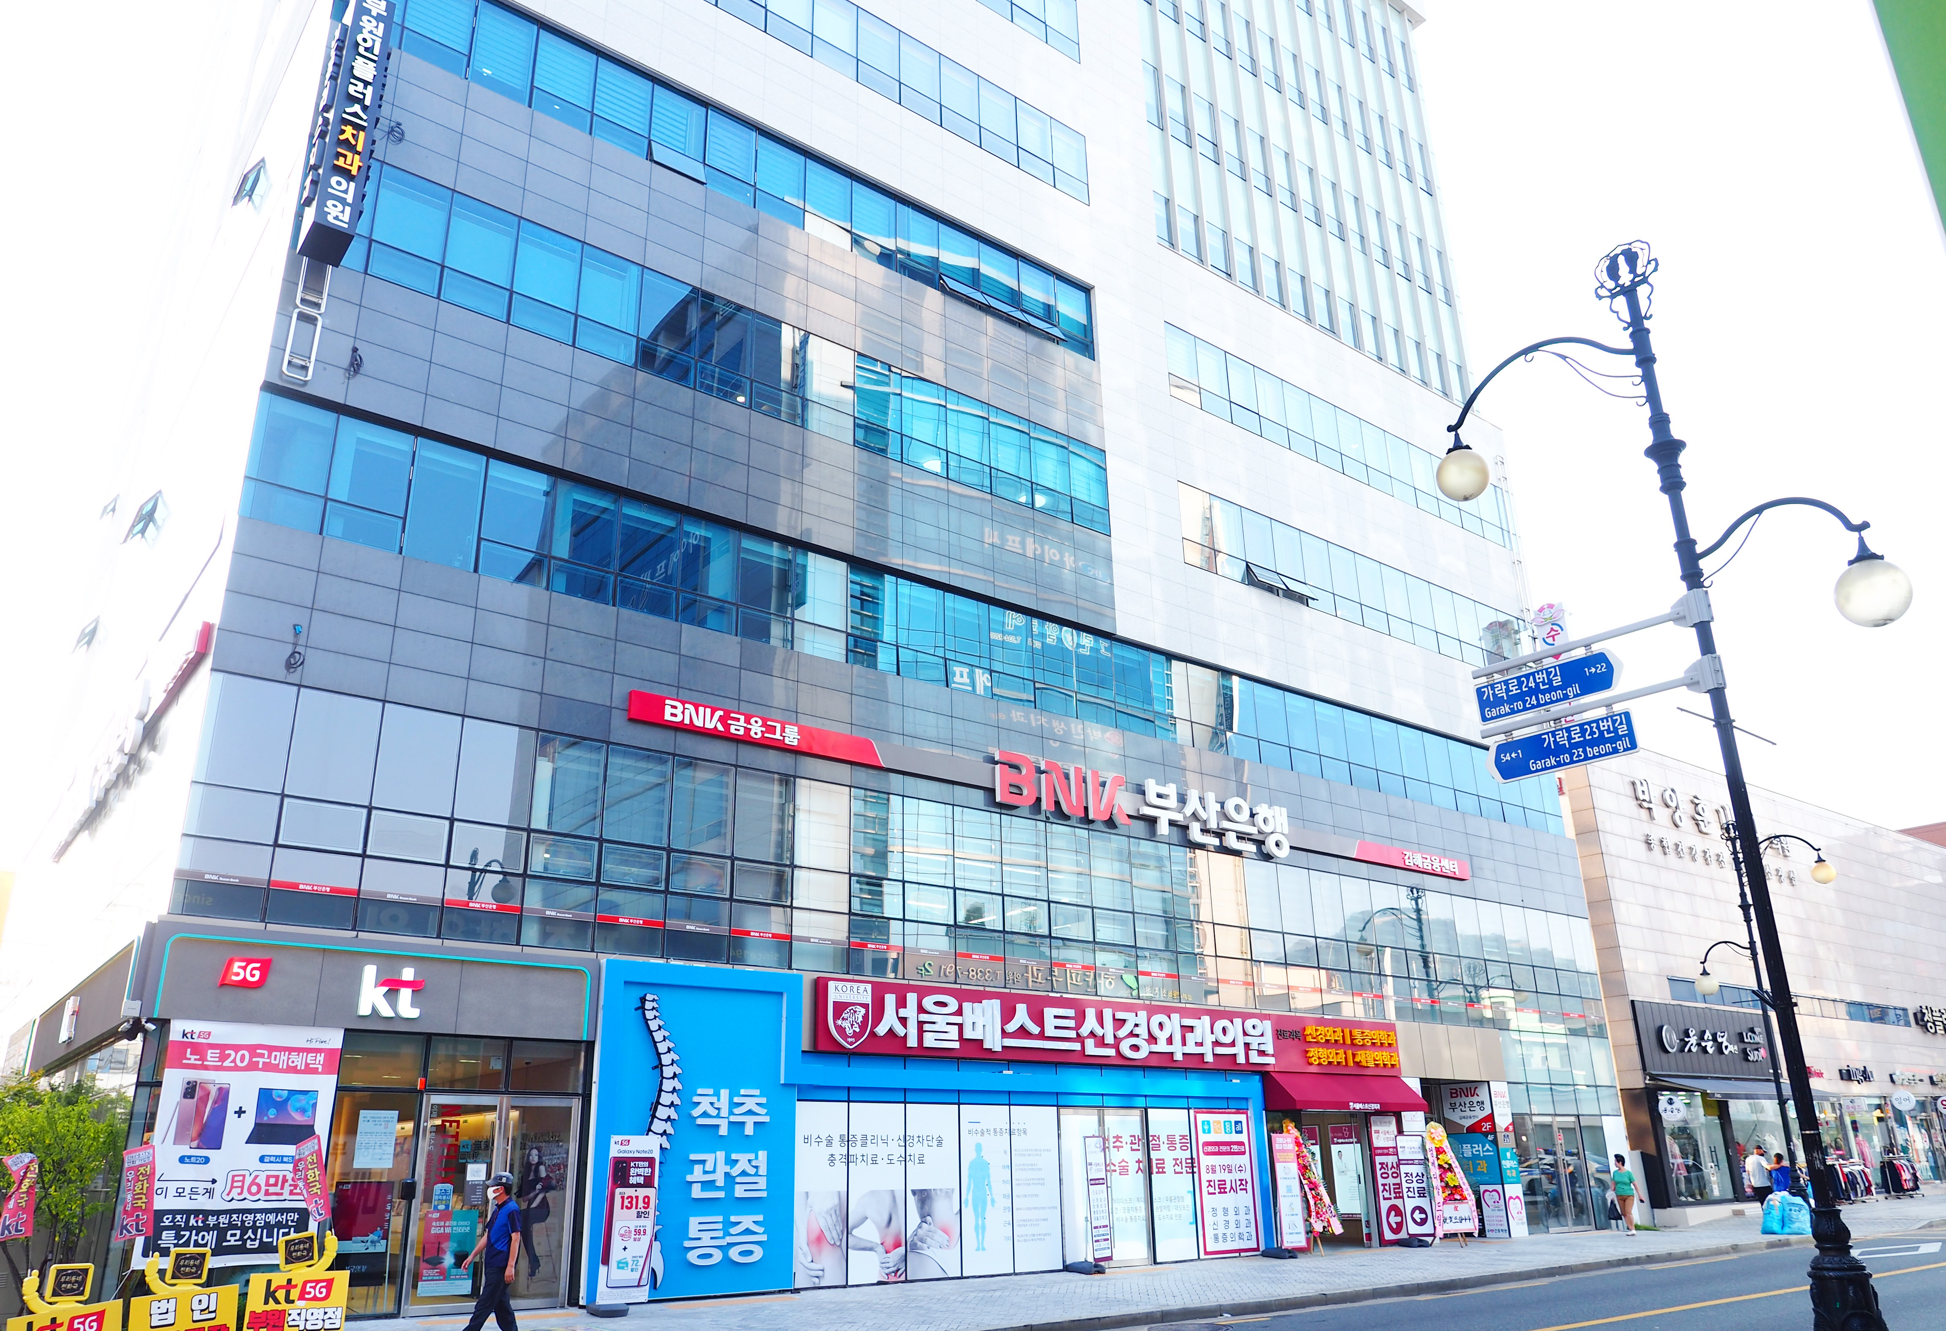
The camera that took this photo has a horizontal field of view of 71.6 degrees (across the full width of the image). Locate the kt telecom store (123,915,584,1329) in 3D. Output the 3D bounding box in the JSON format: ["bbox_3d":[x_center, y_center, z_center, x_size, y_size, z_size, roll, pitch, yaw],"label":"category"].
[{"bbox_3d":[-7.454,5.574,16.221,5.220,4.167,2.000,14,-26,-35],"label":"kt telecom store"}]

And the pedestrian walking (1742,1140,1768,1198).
[{"bbox_3d":[17.101,11.296,29.382,0.500,1.700,0.320,-18,-27,37],"label":"pedestrian walking"}]

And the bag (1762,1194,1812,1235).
[{"bbox_3d":[15.649,10.520,25.990,0.920,0.770,0.500,-12,-24,27],"label":"bag"}]

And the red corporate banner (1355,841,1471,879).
[{"bbox_3d":[9.807,4.386,30.131,4.313,0.540,0.150,14,-26,-35],"label":"red corporate banner"}]

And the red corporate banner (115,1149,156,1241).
[{"bbox_3d":[-7.674,4.844,12.372,0.288,0.787,0.050,7,-22,-38],"label":"red corporate banner"}]

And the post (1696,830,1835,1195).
[{"bbox_3d":[15.970,6.919,26.598,0.600,7.984,3.100,14,-26,-35],"label":"post"}]

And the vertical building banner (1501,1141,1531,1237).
[{"bbox_3d":[11.597,11.193,28.892,0.716,1.926,0.060,14,-26,-35],"label":"vertical building banner"}]

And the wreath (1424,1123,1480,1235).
[{"bbox_3d":[9.422,10.191,26.655,0.850,2.151,0.550,2,-21,-8],"label":"wreath"}]

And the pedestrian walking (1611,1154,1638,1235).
[{"bbox_3d":[14.120,11.469,29.301,0.520,1.620,0.360,-17,-26,34],"label":"pedestrian walking"}]

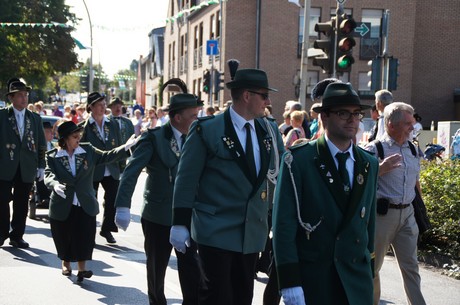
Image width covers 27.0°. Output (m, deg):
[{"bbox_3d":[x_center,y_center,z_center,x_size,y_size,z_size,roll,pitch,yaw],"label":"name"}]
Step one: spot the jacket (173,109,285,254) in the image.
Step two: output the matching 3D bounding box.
[{"bbox_3d":[-0.003,0.164,5.500,0.620,0.800,0.380,-1,4,-37],"label":"jacket"}]

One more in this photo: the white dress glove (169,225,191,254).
[{"bbox_3d":[-0.300,0.514,5.680,0.120,0.190,0.090,1,2,-11],"label":"white dress glove"}]

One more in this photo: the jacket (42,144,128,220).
[{"bbox_3d":[-1.410,0.285,9.400,0.800,0.740,0.420,1,3,-13],"label":"jacket"}]

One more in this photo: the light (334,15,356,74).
[{"bbox_3d":[1.714,-1.625,14.200,0.290,0.860,0.370,1,2,-16],"label":"light"}]

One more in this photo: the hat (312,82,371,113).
[{"bbox_3d":[0.536,-0.263,4.600,0.275,0.135,0.310,-5,2,-30],"label":"hat"}]

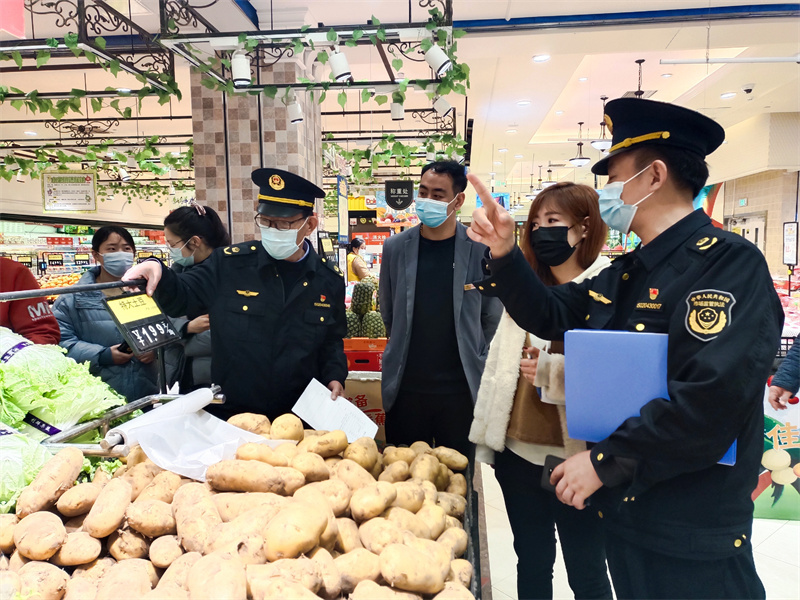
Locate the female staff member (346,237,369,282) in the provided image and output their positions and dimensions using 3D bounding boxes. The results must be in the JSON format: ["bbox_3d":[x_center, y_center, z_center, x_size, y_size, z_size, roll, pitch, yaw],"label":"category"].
[{"bbox_3d":[-0.482,0.011,7.327,0.420,1.574,0.430,-3,5,-18],"label":"female staff member"}]

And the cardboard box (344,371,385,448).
[{"bbox_3d":[-0.159,0.577,3.209,0.500,0.450,0.400,-1,5,6],"label":"cardboard box"}]

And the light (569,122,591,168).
[{"bbox_3d":[3.562,-3.049,11.388,0.430,0.861,0.430,-1,5,0],"label":"light"}]

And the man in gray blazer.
[{"bbox_3d":[0.169,0.343,2.257,0.520,1.748,0.320,0,5,7],"label":"man in gray blazer"}]

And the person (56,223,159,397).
[{"bbox_3d":[-1.308,0.436,2.695,0.500,1.542,0.360,-5,6,-37],"label":"person"}]

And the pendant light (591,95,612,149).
[{"bbox_3d":[3.383,-2.912,9.593,0.420,0.877,0.420,-1,5,0],"label":"pendant light"}]

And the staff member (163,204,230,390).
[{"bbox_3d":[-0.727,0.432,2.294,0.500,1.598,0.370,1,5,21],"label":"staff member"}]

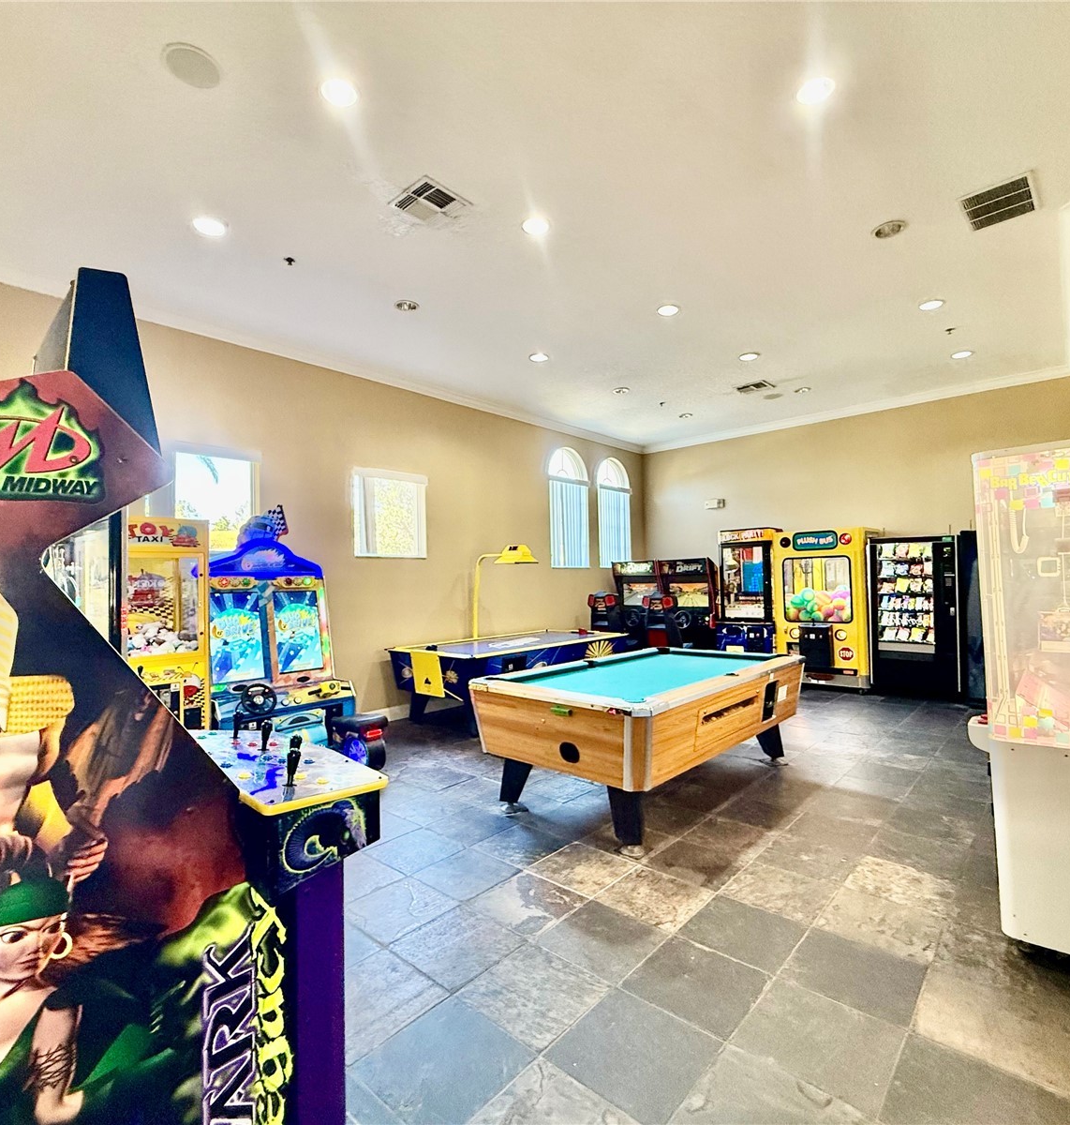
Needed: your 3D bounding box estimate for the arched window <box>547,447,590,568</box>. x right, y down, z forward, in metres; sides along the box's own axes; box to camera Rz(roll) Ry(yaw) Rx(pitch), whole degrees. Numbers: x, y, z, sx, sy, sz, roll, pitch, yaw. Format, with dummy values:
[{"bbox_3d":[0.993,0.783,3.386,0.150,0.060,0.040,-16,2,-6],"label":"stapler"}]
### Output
[{"bbox_3d":[0.506,-0.785,8.798,0.110,1.755,0.910,-3,-3,42],"label":"arched window"}]

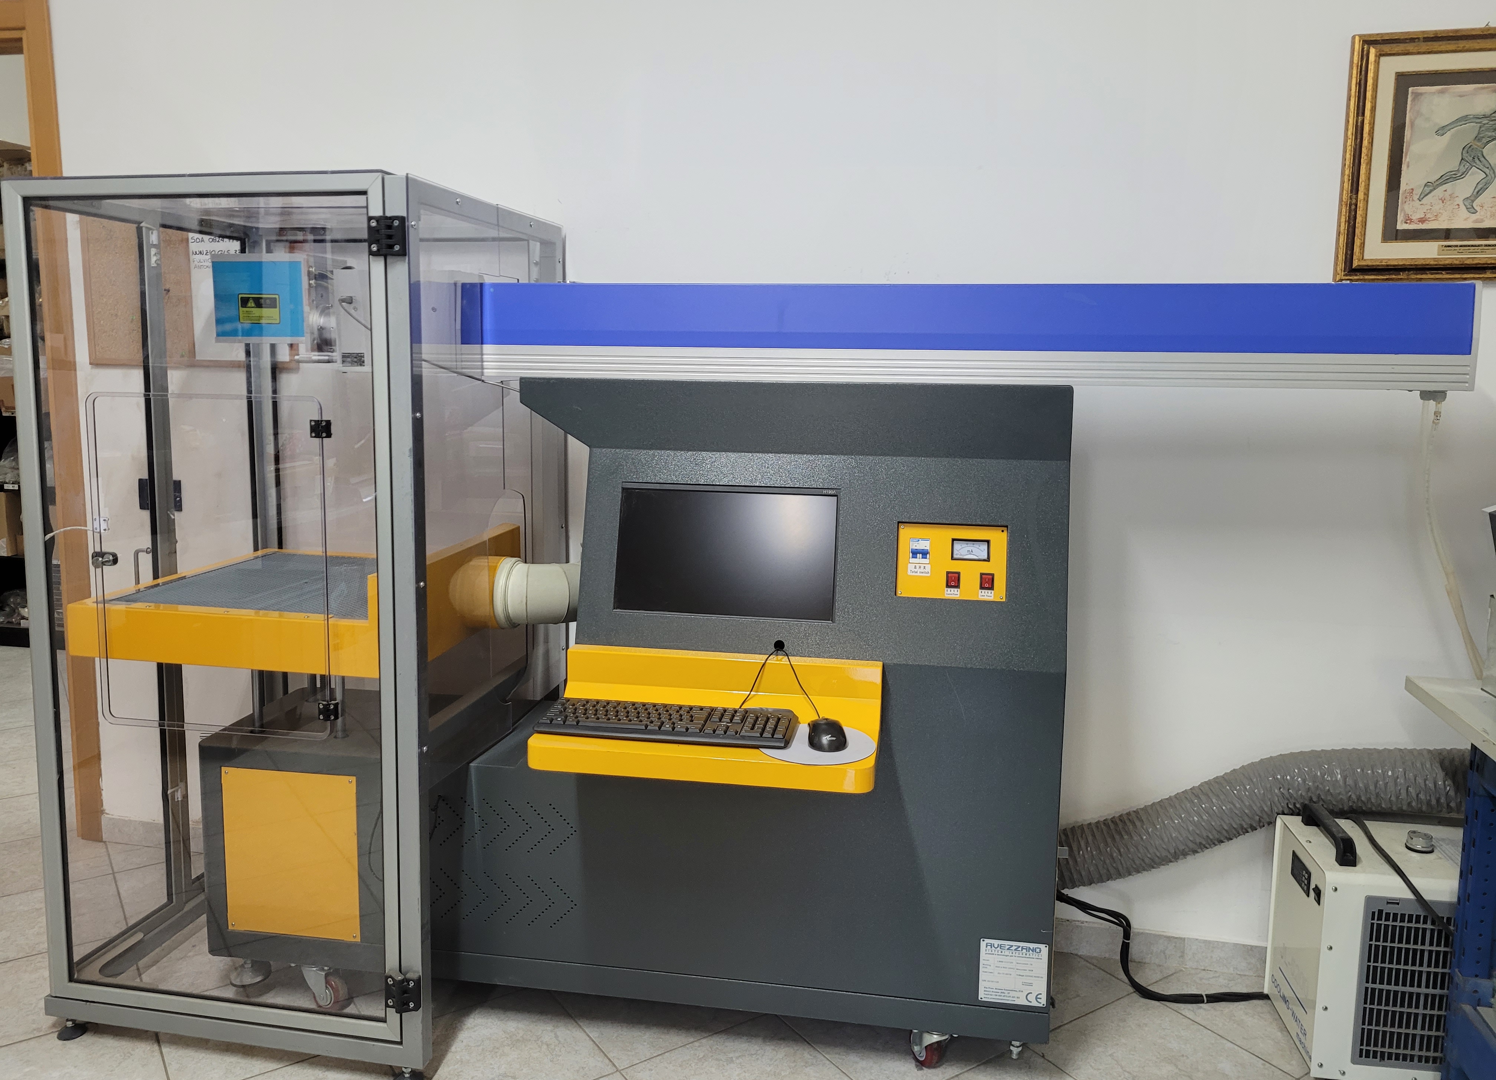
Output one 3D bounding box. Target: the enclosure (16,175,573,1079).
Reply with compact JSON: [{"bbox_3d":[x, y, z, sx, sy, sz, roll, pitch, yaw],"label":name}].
[{"bbox_3d":[-0.875,0.135,2.313,0.781,1.579,0.699,2,7,11],"label":"enclosure"}]

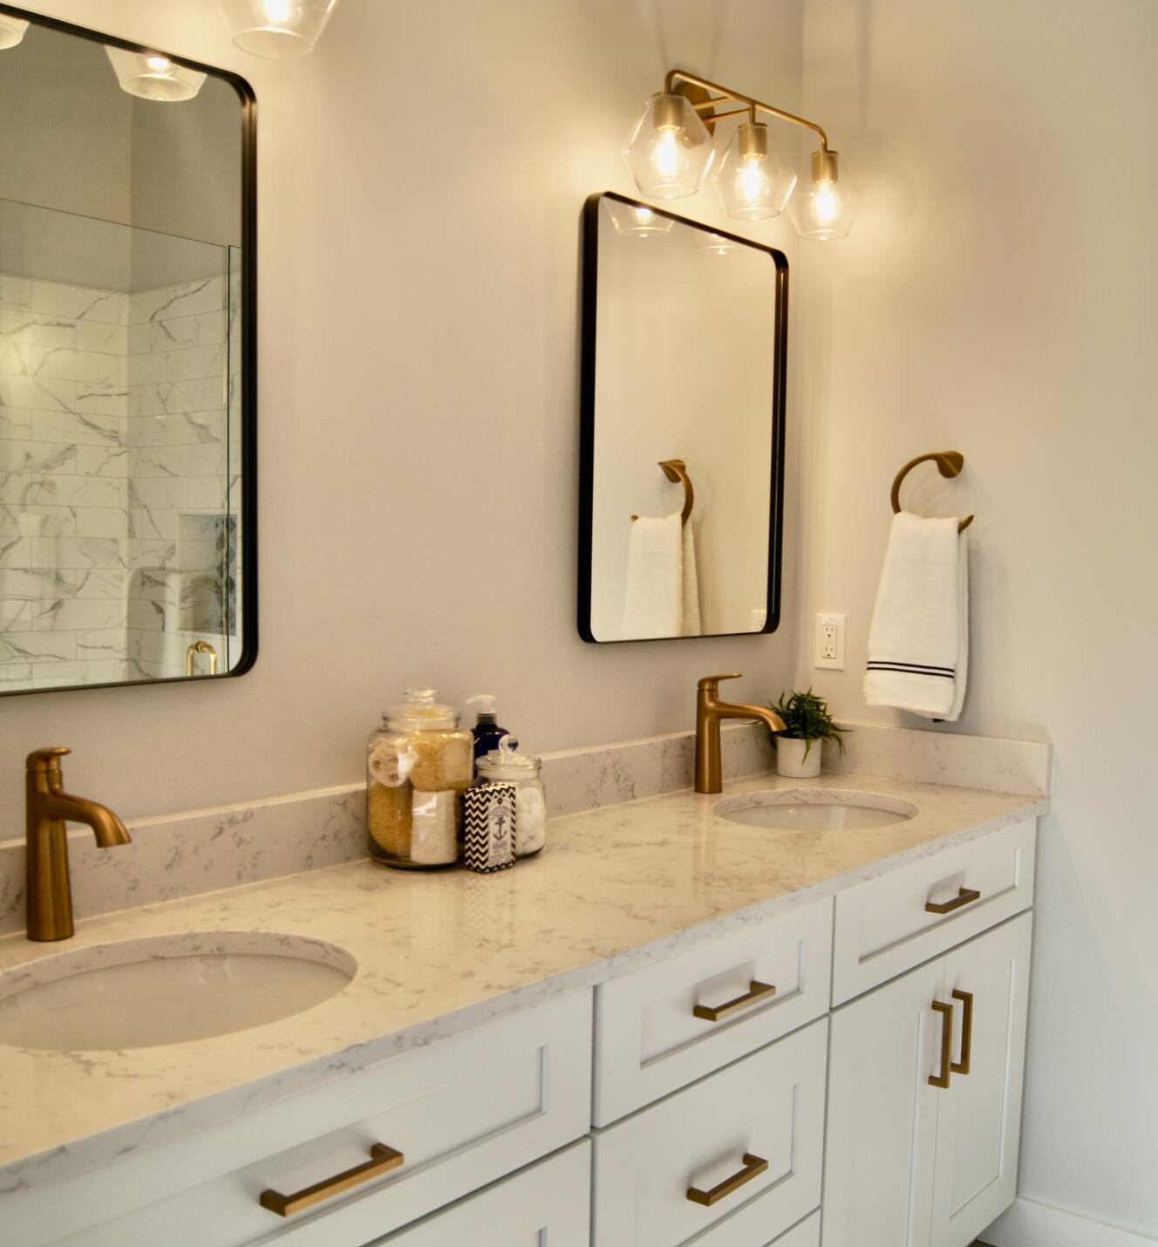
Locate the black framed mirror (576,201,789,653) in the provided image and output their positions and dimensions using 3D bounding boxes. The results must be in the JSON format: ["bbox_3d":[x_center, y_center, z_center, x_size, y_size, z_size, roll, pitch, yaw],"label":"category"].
[{"bbox_3d":[0.211,-0.358,2.458,0.030,0.772,0.605,4,5,41],"label":"black framed mirror"}]

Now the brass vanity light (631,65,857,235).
[{"bbox_3d":[0.298,-0.867,2.385,0.205,0.255,0.655,4,5,41],"label":"brass vanity light"}]

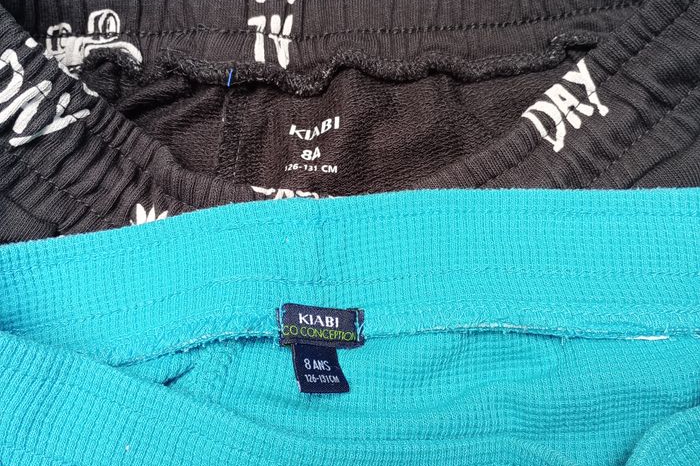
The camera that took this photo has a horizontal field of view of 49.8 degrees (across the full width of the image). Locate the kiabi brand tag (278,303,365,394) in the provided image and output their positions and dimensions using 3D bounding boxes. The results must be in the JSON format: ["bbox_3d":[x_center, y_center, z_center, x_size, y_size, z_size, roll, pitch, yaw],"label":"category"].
[{"bbox_3d":[-0.011,0.043,0.278,0.032,0.005,0.035,3,70,1],"label":"kiabi brand tag"}]

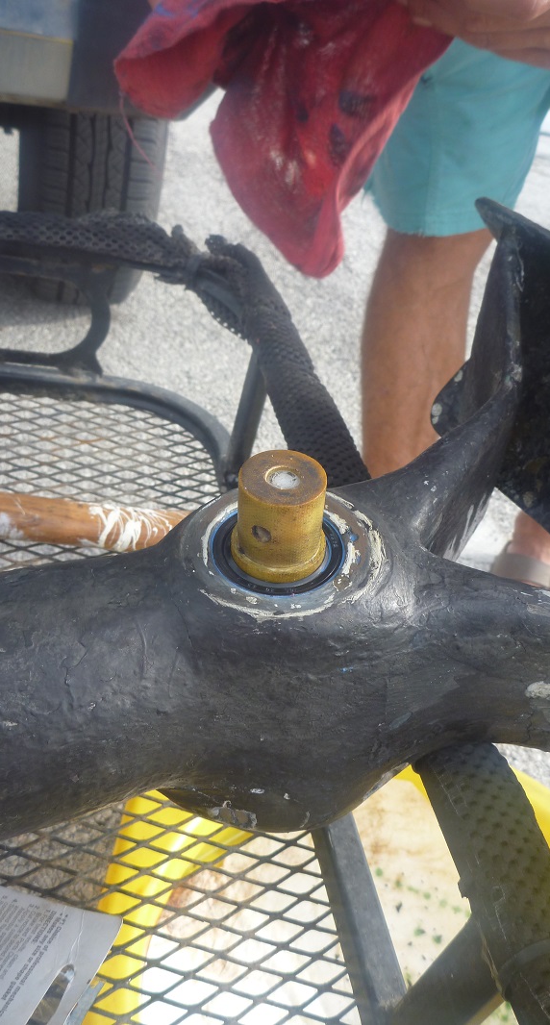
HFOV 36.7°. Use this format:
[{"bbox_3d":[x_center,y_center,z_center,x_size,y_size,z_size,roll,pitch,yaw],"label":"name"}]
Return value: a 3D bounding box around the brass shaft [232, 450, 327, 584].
[{"bbox_3d":[0.002,0.001,0.281,0.033,0.034,0.033,4,42,0],"label":"brass shaft"}]

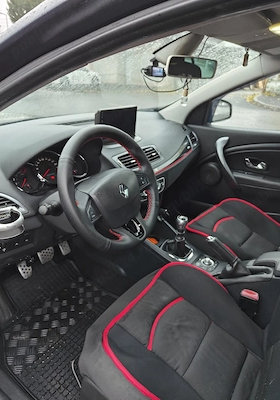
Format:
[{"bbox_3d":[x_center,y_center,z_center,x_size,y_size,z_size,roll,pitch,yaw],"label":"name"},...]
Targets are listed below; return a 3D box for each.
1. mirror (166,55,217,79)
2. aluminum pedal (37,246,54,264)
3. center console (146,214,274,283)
[{"bbox_3d":[0.170,-0.446,0.940,0.238,0.063,0.038,-15,31,-35],"label":"mirror"},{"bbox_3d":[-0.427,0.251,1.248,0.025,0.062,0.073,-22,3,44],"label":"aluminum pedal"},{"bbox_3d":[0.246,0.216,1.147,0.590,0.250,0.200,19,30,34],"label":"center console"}]

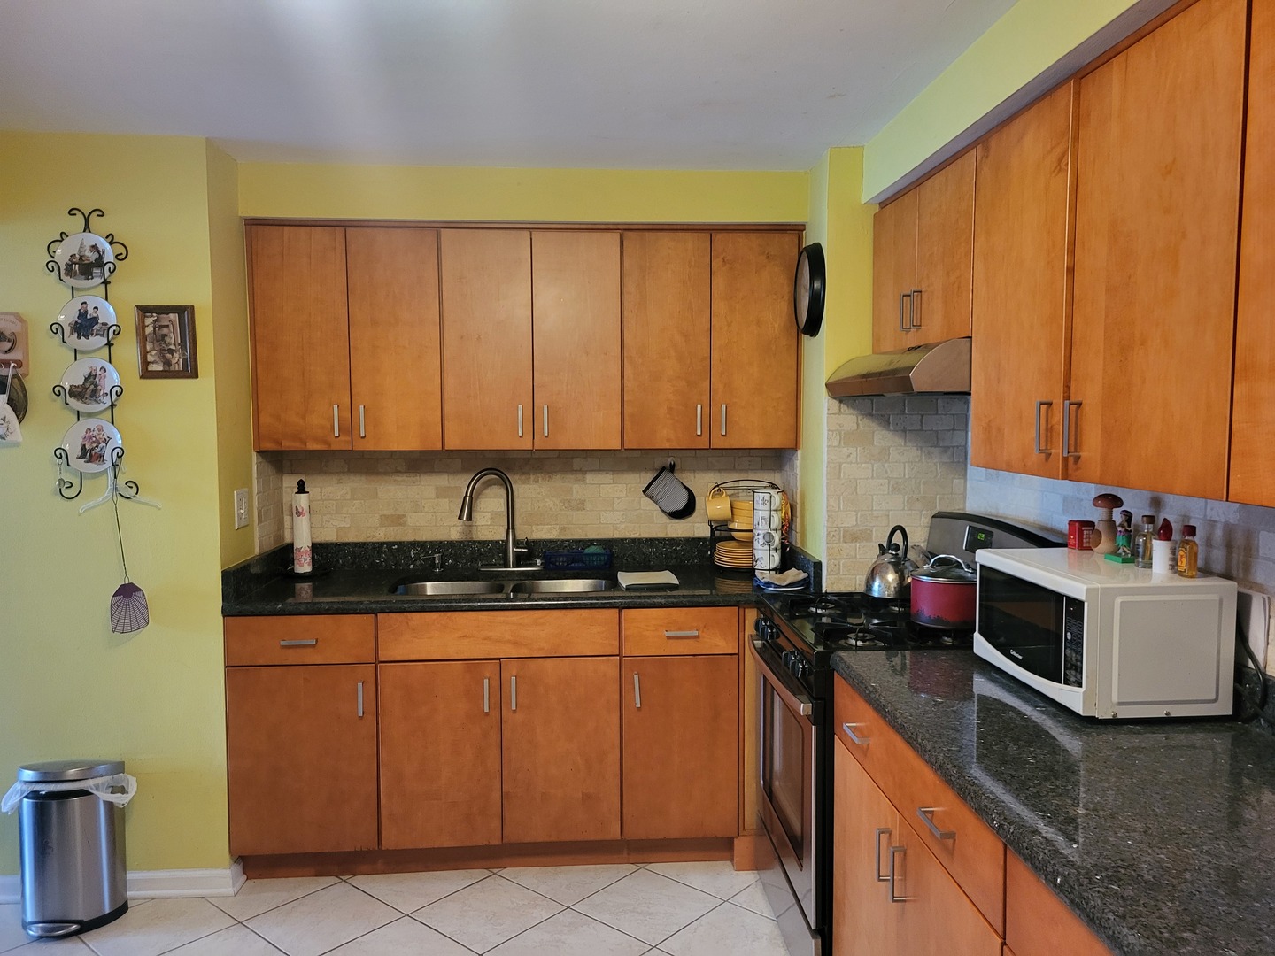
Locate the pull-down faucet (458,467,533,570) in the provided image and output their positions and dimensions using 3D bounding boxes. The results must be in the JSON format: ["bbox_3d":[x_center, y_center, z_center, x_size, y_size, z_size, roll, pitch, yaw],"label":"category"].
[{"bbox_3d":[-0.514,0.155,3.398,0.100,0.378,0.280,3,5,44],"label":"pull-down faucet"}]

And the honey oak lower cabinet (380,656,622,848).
[{"bbox_3d":[-0.451,0.857,3.328,0.757,0.608,0.600,0,4,-4],"label":"honey oak lower cabinet"}]

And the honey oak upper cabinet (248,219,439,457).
[{"bbox_3d":[-0.990,-0.471,3.358,0.630,0.742,0.315,0,4,-4],"label":"honey oak upper cabinet"}]

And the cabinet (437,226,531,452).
[{"bbox_3d":[-0.521,-0.474,3.390,0.309,0.740,0.315,0,4,-4],"label":"cabinet"}]

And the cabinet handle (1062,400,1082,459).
[{"bbox_3d":[0.801,-0.090,1.769,0.029,0.107,0.011,0,4,-4],"label":"cabinet handle"}]

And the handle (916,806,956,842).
[{"bbox_3d":[0.504,0.581,1.612,0.029,0.011,0.107,0,4,-4],"label":"handle"}]

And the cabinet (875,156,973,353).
[{"bbox_3d":[0.912,-0.577,2.596,0.315,0.430,0.751,0,4,-4],"label":"cabinet"}]

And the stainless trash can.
[{"bbox_3d":[-1.678,1.086,2.813,0.283,0.456,0.200,0,4,-4],"label":"stainless trash can"}]

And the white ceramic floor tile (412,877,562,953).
[{"bbox_3d":[-0.448,1.310,2.883,0.336,0.010,0.336,3,5,41],"label":"white ceramic floor tile"}]

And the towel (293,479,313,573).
[{"bbox_3d":[-1.175,0.169,3.362,0.063,0.333,0.063,0,4,-4],"label":"towel"}]

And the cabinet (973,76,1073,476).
[{"bbox_3d":[0.941,-0.383,2.012,0.315,0.750,0.440,0,4,-4],"label":"cabinet"}]

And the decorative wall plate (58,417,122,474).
[{"bbox_3d":[-1.617,-0.094,2.840,0.167,0.167,0.022,0,4,-4],"label":"decorative wall plate"}]

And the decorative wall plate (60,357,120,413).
[{"bbox_3d":[-1.616,-0.274,2.828,0.167,0.167,0.022,0,4,-4],"label":"decorative wall plate"}]

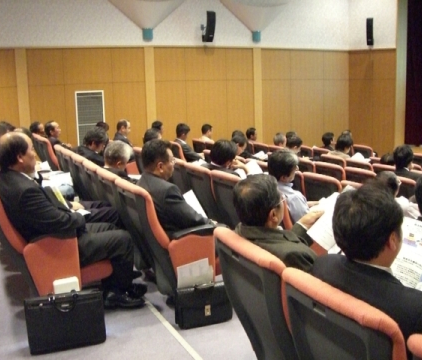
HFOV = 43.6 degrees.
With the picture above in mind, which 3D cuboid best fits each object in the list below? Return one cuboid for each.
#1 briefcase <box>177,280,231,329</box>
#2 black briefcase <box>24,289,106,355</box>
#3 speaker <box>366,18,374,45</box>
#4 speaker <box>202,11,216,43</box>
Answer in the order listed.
[{"bbox_3d":[-0.052,0.814,3.502,0.365,0.275,0.110,-6,12,-25],"label":"briefcase"},{"bbox_3d":[-0.821,0.767,2.942,0.425,0.335,0.130,-6,11,-25],"label":"black briefcase"},{"bbox_3d":[3.460,-3.205,11.450,0.140,0.620,0.150,6,16,35],"label":"speaker"},{"bbox_3d":[-0.019,-2.972,10.200,0.150,0.620,0.160,-7,20,-29],"label":"speaker"}]

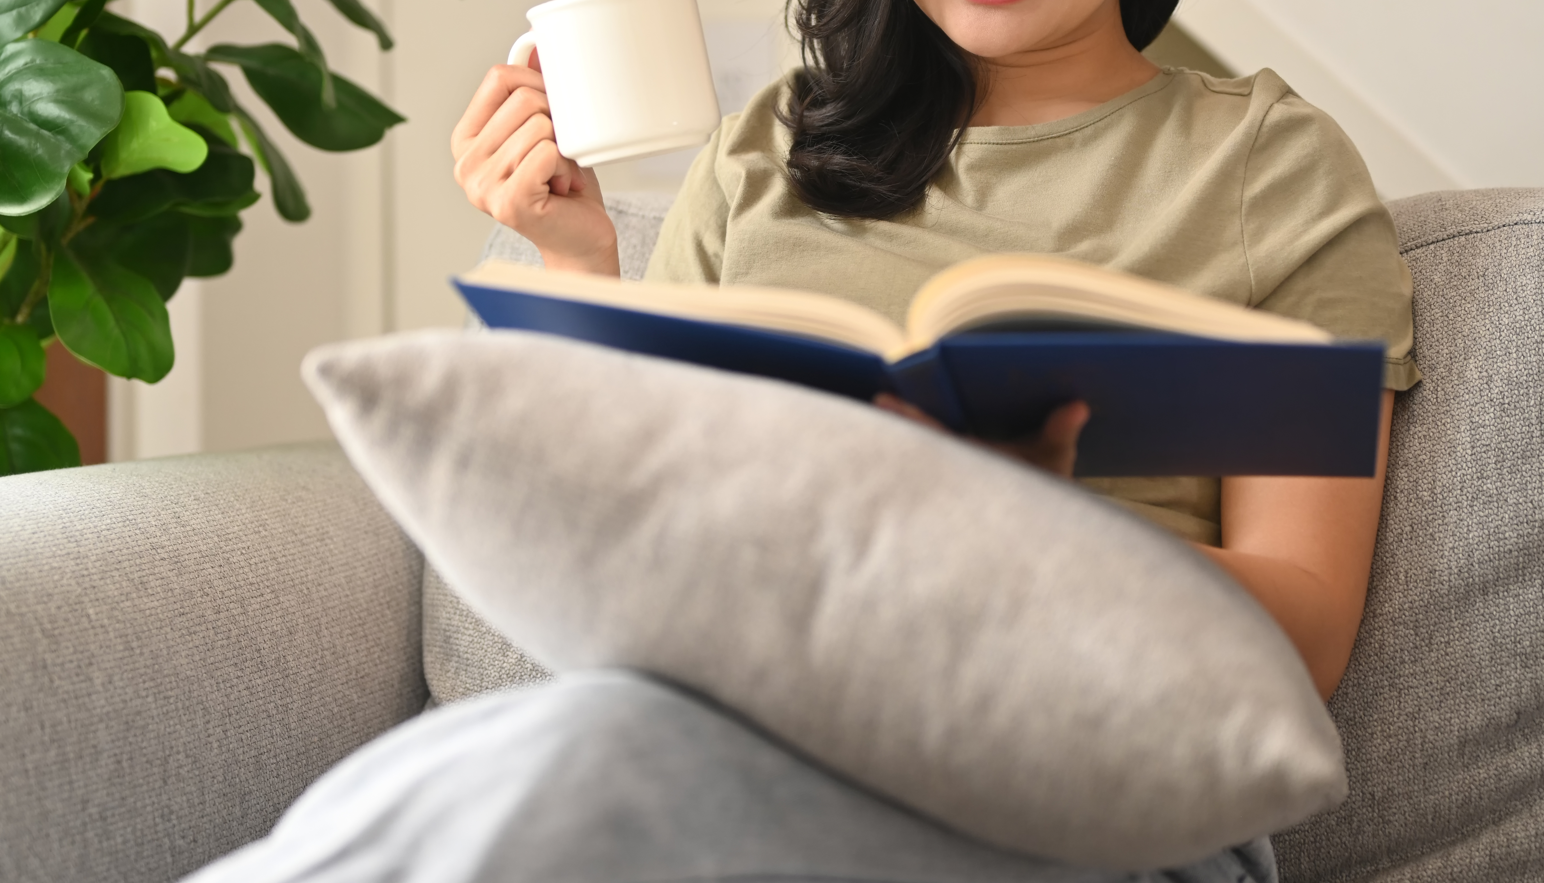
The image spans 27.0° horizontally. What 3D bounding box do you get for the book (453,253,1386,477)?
[{"bbox_3d":[0.072,-0.025,1.395,0.378,0.055,0.235,4,-13,10],"label":"book"}]

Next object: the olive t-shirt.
[{"bbox_3d":[0.130,0.012,1.610,0.395,0.410,0.260,-2,-12,17],"label":"olive t-shirt"}]

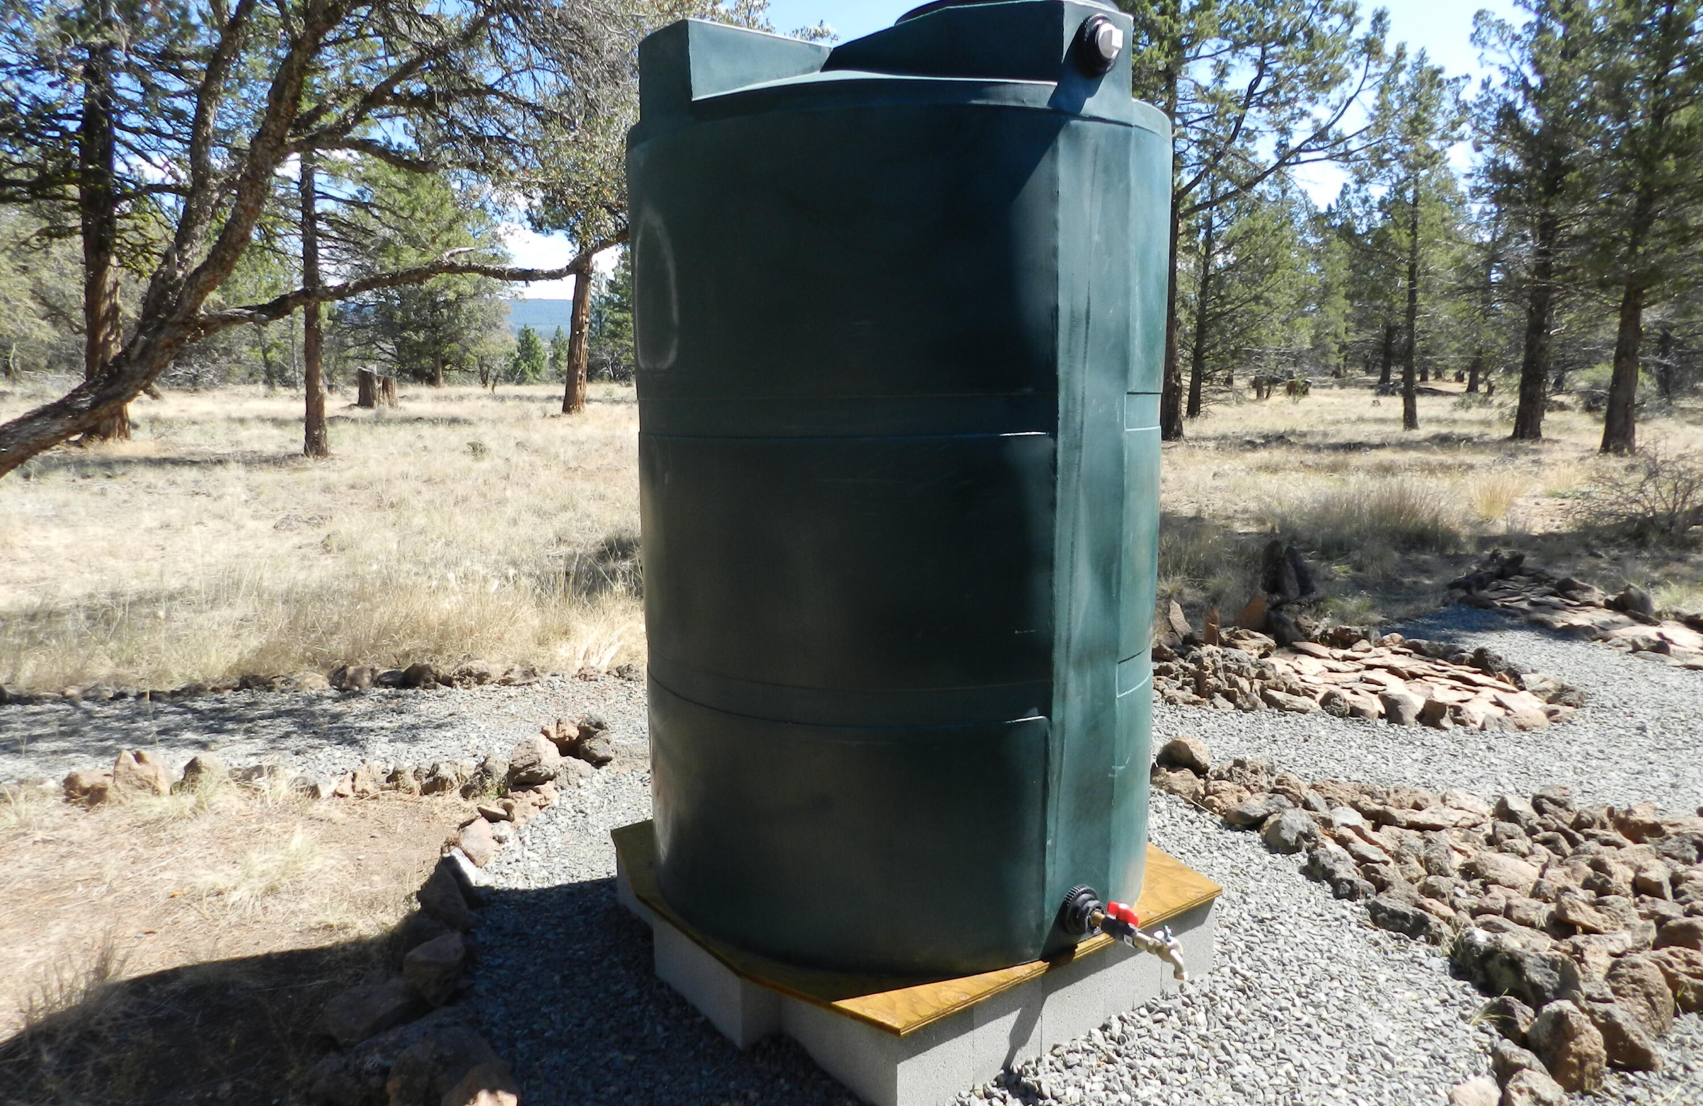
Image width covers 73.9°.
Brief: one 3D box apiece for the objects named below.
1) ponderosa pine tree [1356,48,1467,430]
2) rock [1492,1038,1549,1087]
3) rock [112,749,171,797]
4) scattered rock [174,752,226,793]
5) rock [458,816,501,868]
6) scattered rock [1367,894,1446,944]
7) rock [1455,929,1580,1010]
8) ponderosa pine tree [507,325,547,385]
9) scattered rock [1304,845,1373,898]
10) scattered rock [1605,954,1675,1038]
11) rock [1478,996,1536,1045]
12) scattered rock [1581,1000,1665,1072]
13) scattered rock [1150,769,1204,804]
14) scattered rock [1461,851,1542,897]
[{"bbox_3d":[11.861,-6.528,23.876,2.360,7.770,2.360,5,10,26],"label":"ponderosa pine tree"},{"bbox_3d":[1.336,1.022,2.262,0.146,0.101,0.131,5,10,35],"label":"rock"},{"bbox_3d":[-2.470,0.771,3.937,0.236,0.176,0.161,-5,9,-28],"label":"rock"},{"bbox_3d":[-2.306,0.777,4.008,0.165,0.140,0.130,-4,10,-25],"label":"scattered rock"},{"bbox_3d":[-1.128,0.874,3.427,0.120,0.140,0.130,-3,10,-20],"label":"rock"},{"bbox_3d":[1.407,0.930,2.872,0.131,0.111,0.221,-6,10,-33],"label":"scattered rock"},{"bbox_3d":[1.581,0.988,2.694,0.280,0.155,0.150,8,12,41],"label":"rock"},{"bbox_3d":[-17.787,-10.825,62.000,2.000,3.350,2.000,-3,10,-16],"label":"ponderosa pine tree"},{"bbox_3d":[1.349,0.884,3.138,0.151,0.131,0.231,-6,10,-33],"label":"scattered rock"},{"bbox_3d":[1.787,1.003,2.564,0.128,0.175,0.115,7,12,36],"label":"scattered rock"},{"bbox_3d":[1.399,0.995,2.406,0.136,0.116,0.136,6,11,40],"label":"rock"},{"bbox_3d":[1.668,1.045,2.453,0.155,0.120,0.120,9,13,44],"label":"scattered rock"},{"bbox_3d":[1.097,0.791,3.832,0.201,0.121,0.161,3,9,20],"label":"scattered rock"},{"bbox_3d":[1.826,0.903,3.185,0.128,0.087,0.197,-9,13,-43],"label":"scattered rock"}]

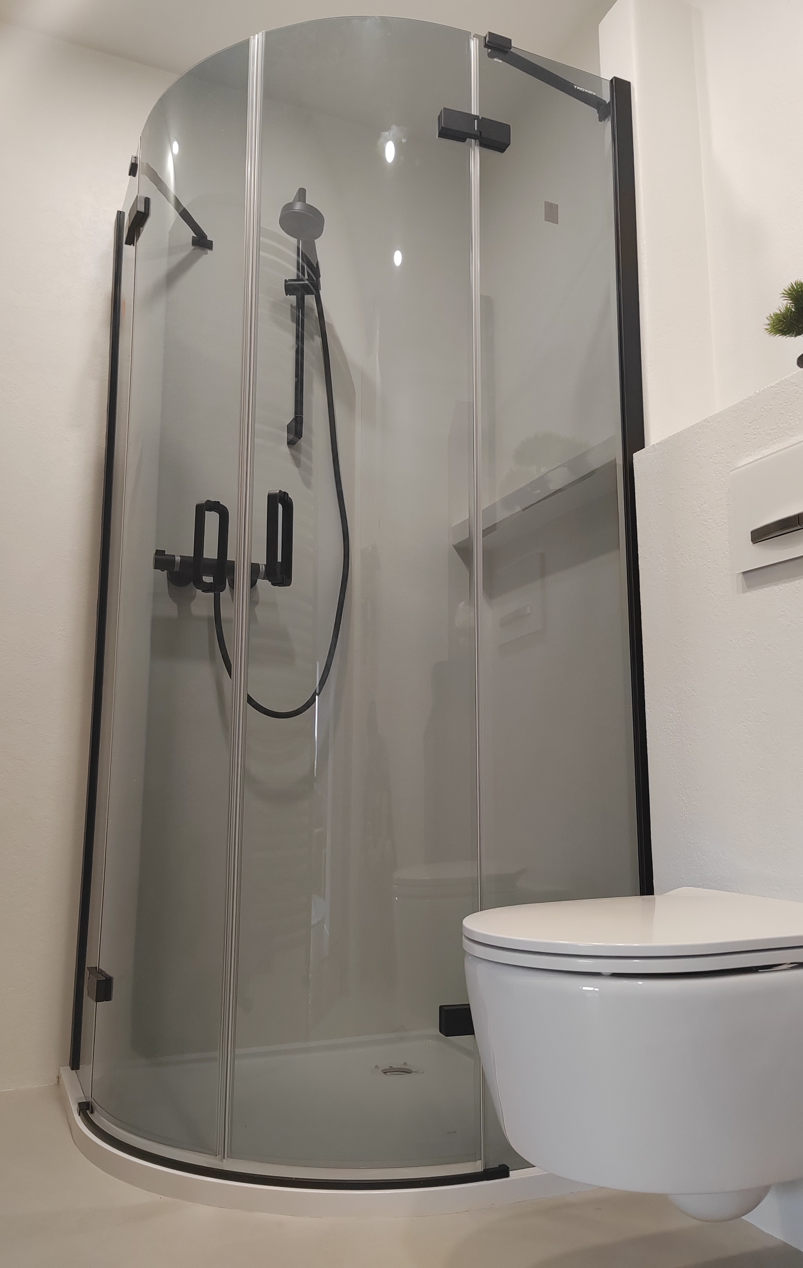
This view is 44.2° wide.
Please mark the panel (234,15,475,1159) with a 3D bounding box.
[{"bbox_3d":[-0.071,-0.151,1.645,0.397,1.935,0.044,0,-9,1],"label":"panel"}]

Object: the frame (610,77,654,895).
[{"bbox_3d":[0.423,-0.120,1.777,0.038,1.950,0.020,4,-10,-22],"label":"frame"}]

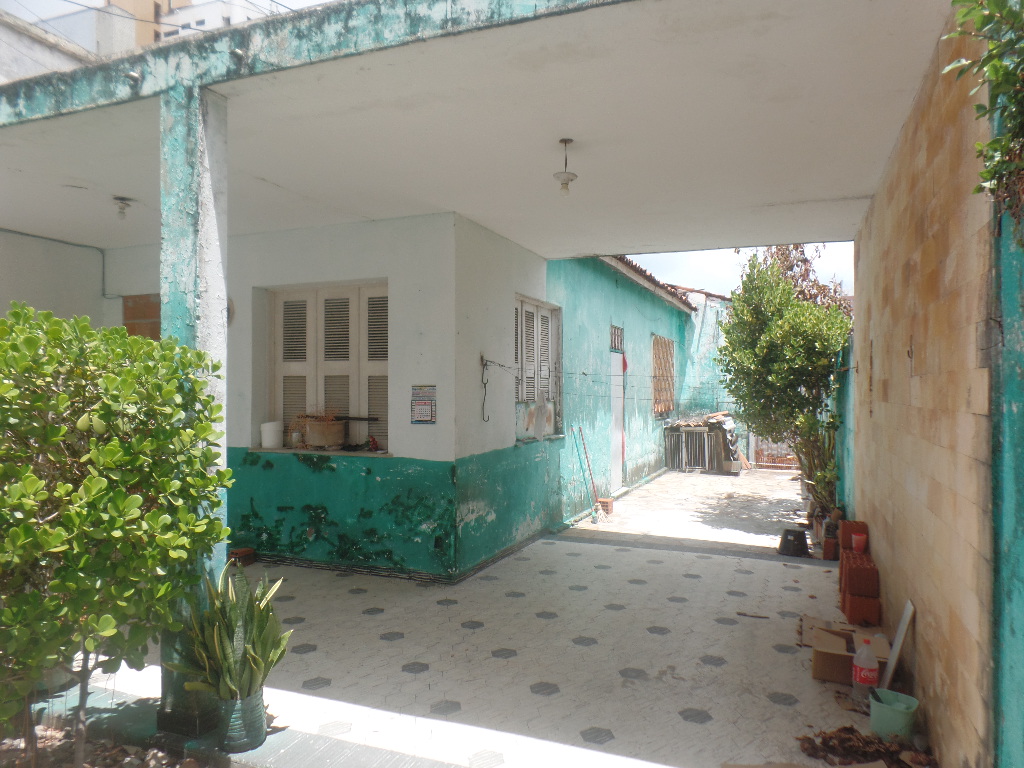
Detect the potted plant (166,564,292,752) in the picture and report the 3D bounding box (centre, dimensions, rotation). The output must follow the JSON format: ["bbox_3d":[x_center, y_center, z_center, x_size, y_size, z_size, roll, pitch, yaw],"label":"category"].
[{"bbox_3d":[-1.240,1.190,3.000,0.500,0.775,0.440,0,0,0],"label":"potted plant"}]

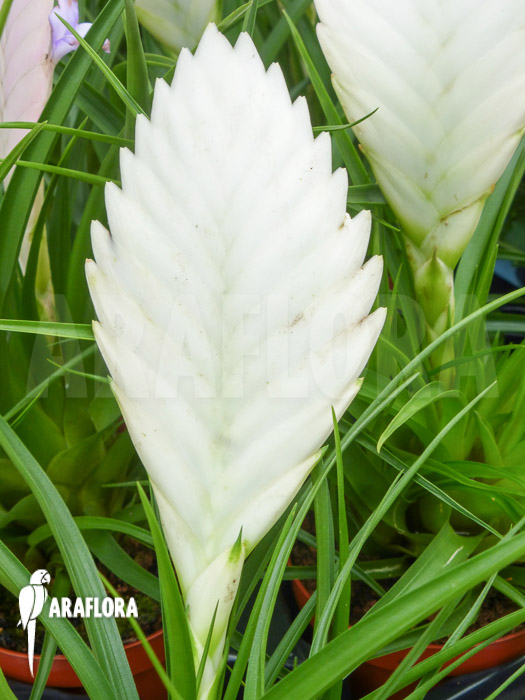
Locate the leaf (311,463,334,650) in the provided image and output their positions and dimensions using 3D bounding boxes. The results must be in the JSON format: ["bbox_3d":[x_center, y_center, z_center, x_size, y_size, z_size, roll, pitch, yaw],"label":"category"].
[{"bbox_3d":[0.018,0.064,0.530,0.007,0.064,0.008,-4,21,-6],"label":"leaf"}]

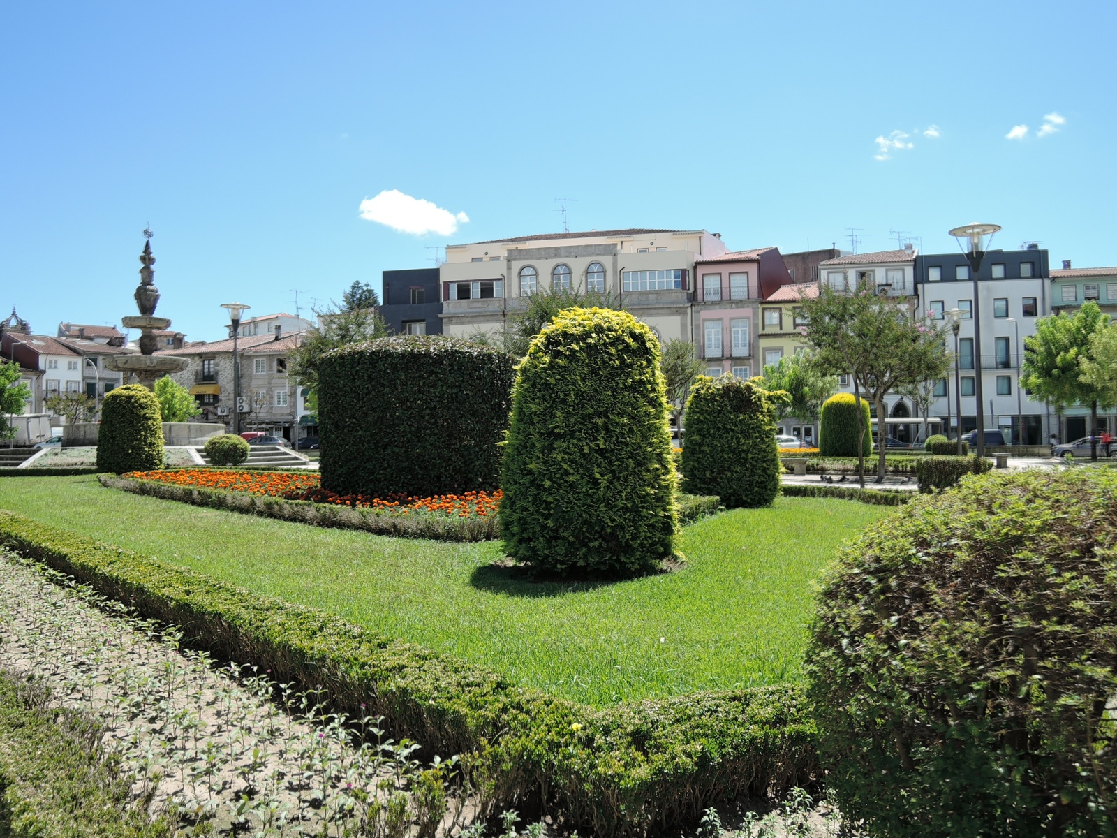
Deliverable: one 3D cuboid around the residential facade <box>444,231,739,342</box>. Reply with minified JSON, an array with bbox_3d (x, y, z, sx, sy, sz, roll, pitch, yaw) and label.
[{"bbox_3d":[1.879,-6.248,66.447,22.000,18.500,9.000,-1,-2,10],"label":"residential facade"}]

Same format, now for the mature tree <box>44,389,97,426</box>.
[{"bbox_3d":[-29.683,0.026,47.000,3.200,3.600,3.100,0,-1,-32],"label":"mature tree"}]

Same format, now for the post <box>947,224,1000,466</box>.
[{"bbox_3d":[10.047,-1.529,18.525,1.250,6.300,1.250,-1,-2,0],"label":"post"}]

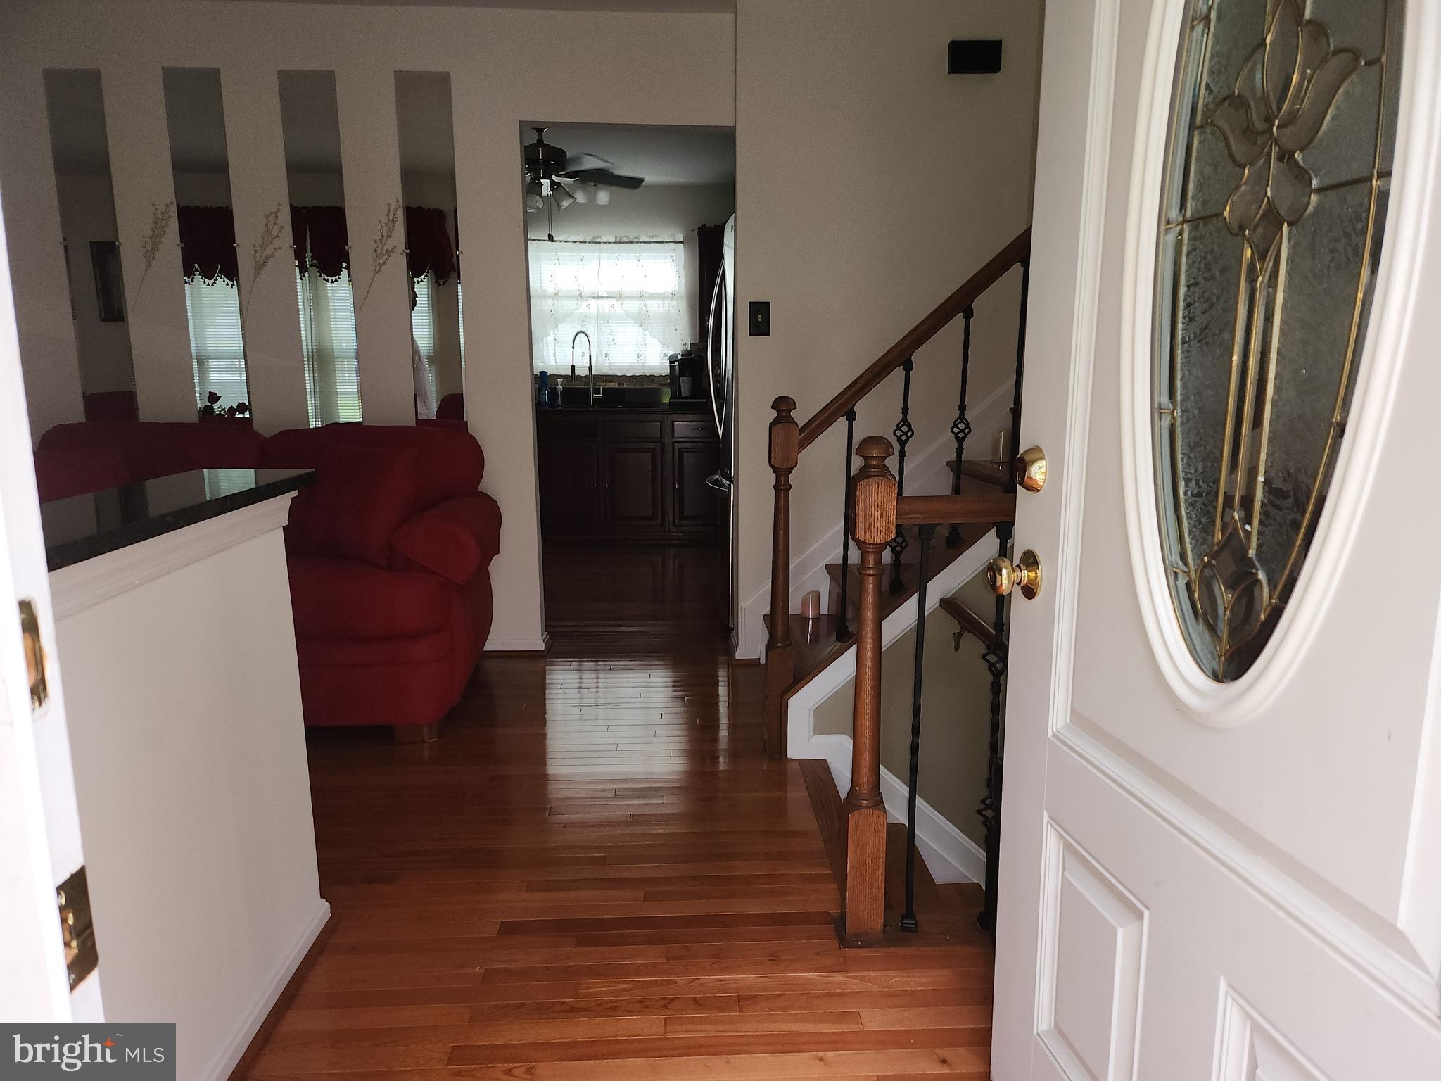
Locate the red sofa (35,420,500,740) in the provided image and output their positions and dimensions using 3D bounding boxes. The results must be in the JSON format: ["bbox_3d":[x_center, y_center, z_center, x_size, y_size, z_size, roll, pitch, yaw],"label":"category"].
[{"bbox_3d":[-1.577,0.098,3.416,1.680,0.970,0.850,-1,10,-2],"label":"red sofa"}]

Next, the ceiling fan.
[{"bbox_3d":[-0.958,-1.983,5.346,1.300,0.447,1.300,-1,10,-2],"label":"ceiling fan"}]

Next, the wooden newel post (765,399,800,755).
[{"bbox_3d":[0.184,0.115,2.969,0.080,1.080,0.080,-1,10,-2],"label":"wooden newel post"}]

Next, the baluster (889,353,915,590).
[{"bbox_3d":[0.533,-0.182,2.930,0.056,0.696,0.056,-1,10,-2],"label":"baluster"}]

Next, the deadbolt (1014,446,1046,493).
[{"bbox_3d":[0.405,-0.092,1.316,0.025,0.062,0.062,-2,10,-9],"label":"deadbolt"}]

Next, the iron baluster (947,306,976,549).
[{"bbox_3d":[0.704,-0.324,2.911,0.056,0.702,0.056,-1,10,-2],"label":"iron baluster"}]

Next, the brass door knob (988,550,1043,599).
[{"bbox_3d":[0.390,0.047,1.339,0.057,0.066,0.066,-2,10,-9],"label":"brass door knob"}]

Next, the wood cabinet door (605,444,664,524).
[{"bbox_3d":[-0.567,-0.359,6.456,0.384,0.542,0.020,-1,10,-3],"label":"wood cabinet door"}]

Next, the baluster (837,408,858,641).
[{"bbox_3d":[0.376,-0.039,2.949,0.033,0.697,0.033,-1,10,-2],"label":"baluster"}]

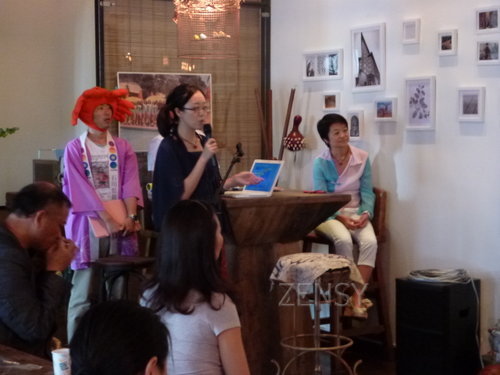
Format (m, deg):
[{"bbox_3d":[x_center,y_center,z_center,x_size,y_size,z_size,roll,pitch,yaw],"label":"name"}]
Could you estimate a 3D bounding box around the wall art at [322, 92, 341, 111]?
[{"bbox_3d":[0.556,-0.587,7.678,0.030,0.133,0.139,-4,6,-41],"label":"wall art"}]

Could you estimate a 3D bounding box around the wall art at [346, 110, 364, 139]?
[{"bbox_3d":[0.705,-0.414,7.519,0.030,0.193,0.125,-4,6,-41],"label":"wall art"}]

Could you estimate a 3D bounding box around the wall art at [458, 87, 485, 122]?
[{"bbox_3d":[1.337,-0.497,6.784,0.030,0.206,0.173,-4,6,-41],"label":"wall art"}]

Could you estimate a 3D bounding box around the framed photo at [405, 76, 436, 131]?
[{"bbox_3d":[1.073,-0.526,7.087,0.030,0.331,0.227,-4,6,-41],"label":"framed photo"}]

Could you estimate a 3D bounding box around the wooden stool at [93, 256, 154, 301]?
[{"bbox_3d":[-0.676,0.765,6.254,0.390,0.720,0.390,0,4,0],"label":"wooden stool"}]

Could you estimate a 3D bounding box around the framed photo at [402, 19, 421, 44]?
[{"bbox_3d":[1.022,-0.982,7.111,0.030,0.151,0.123,-4,6,-41],"label":"framed photo"}]

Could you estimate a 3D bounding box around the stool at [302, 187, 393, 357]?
[{"bbox_3d":[0.594,0.523,6.930,0.420,1.040,0.420,-2,4,-28],"label":"stool"}]

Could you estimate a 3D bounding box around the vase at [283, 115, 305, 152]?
[{"bbox_3d":[0.304,-0.377,7.870,0.155,0.270,0.155,0,3,0],"label":"vase"}]

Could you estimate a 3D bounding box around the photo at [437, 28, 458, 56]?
[{"bbox_3d":[1.216,-0.883,6.894,0.030,0.157,0.121,-4,6,-41],"label":"photo"}]

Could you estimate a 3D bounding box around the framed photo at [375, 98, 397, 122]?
[{"bbox_3d":[0.885,-0.503,7.305,0.030,0.149,0.162,-4,6,-41],"label":"framed photo"}]

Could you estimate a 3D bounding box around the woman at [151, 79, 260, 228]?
[{"bbox_3d":[-0.248,0.255,6.486,0.440,1.702,0.550,4,6,43],"label":"woman"}]

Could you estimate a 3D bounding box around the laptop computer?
[{"bbox_3d":[-0.013,-0.049,6.915,0.327,0.224,0.325,-3,5,-33],"label":"laptop computer"}]

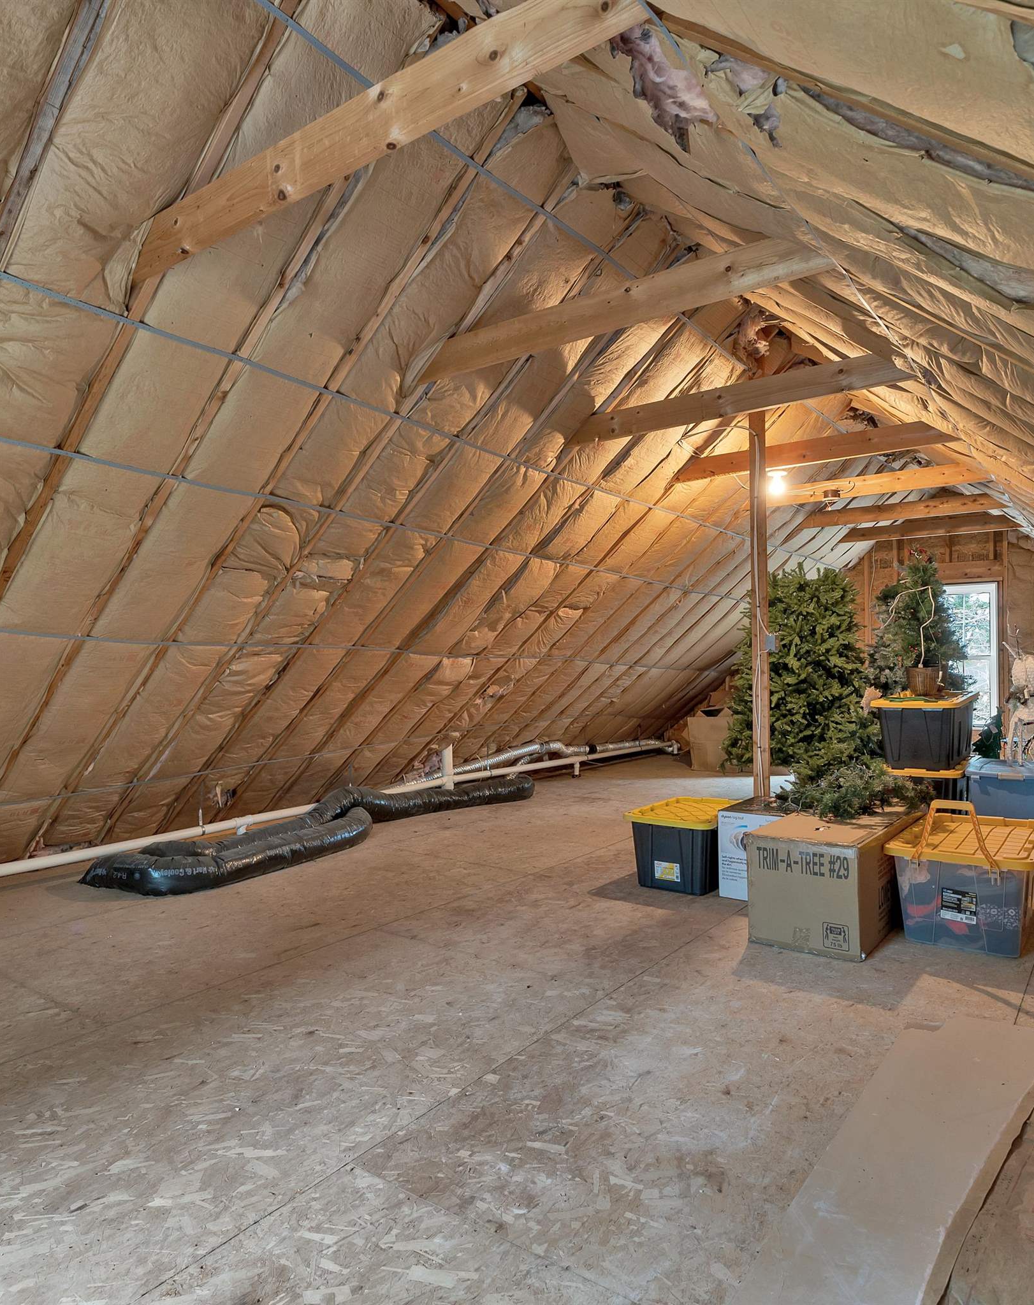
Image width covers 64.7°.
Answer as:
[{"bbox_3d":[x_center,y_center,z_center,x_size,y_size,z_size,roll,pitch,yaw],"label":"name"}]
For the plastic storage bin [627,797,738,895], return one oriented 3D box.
[{"bbox_3d":[1.001,1.079,4.595,0.509,0.380,0.782,0,-1,33],"label":"plastic storage bin"}]

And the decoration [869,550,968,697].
[{"bbox_3d":[2.461,-0.182,4.989,0.520,0.900,0.500,0,-1,37],"label":"decoration"}]

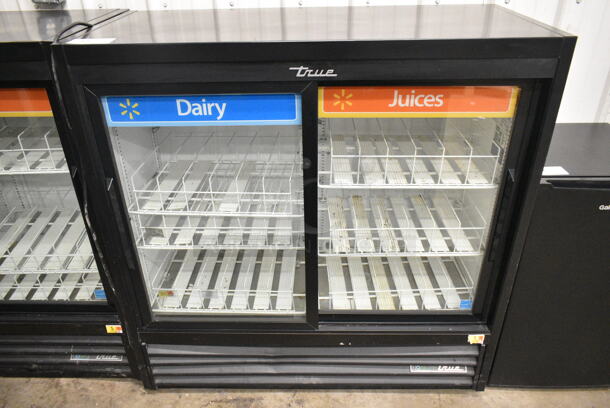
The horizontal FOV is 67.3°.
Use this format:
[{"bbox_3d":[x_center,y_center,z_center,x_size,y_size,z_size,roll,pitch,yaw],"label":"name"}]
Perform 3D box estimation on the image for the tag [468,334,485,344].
[{"bbox_3d":[0.562,0.444,1.498,0.052,0.041,0.004,0,30,1],"label":"tag"}]

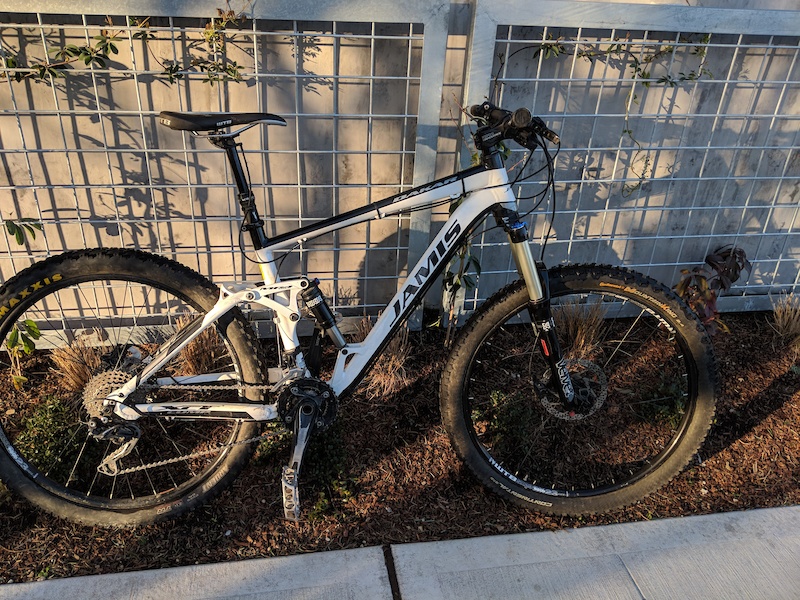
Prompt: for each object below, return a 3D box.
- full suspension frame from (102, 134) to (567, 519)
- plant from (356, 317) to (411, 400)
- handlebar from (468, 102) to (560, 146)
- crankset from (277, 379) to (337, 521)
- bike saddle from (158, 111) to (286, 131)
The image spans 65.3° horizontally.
[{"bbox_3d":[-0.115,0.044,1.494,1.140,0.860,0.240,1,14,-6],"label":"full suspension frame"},{"bbox_3d":[-0.050,0.196,2.095,0.190,0.230,0.170,-2,29,-10],"label":"plant"},{"bbox_3d":[0.244,-0.419,1.454,0.125,0.095,0.710,3,18,-2],"label":"handlebar"},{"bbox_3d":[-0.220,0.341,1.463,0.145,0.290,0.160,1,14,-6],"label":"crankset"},{"bbox_3d":[-0.389,-0.389,1.380,0.277,0.060,0.140,1,14,-6],"label":"bike saddle"}]

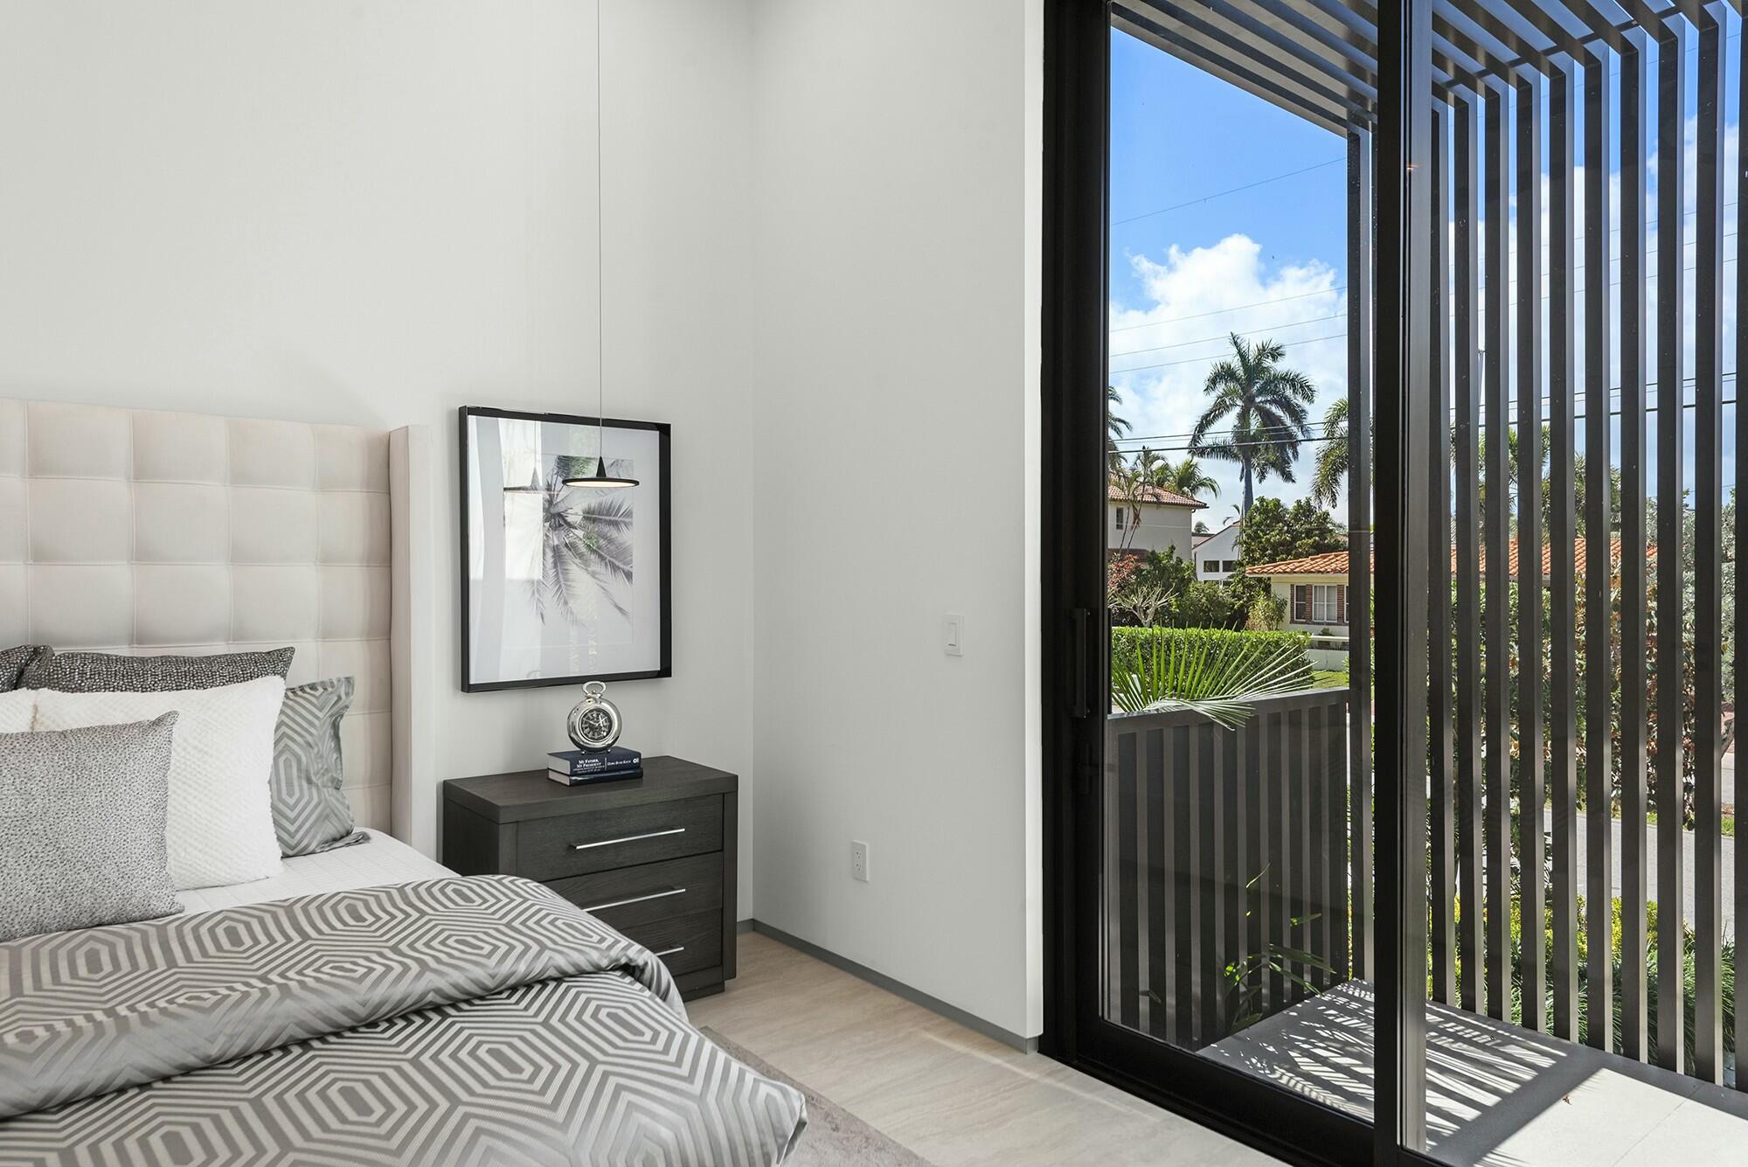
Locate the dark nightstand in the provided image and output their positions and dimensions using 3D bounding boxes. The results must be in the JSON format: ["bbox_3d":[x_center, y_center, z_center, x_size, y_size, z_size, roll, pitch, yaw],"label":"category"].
[{"bbox_3d":[-0.836,0.915,3.352,0.736,0.660,0.449,-1,1,-39],"label":"dark nightstand"}]

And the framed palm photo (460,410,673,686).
[{"bbox_3d":[-0.950,-0.102,3.514,0.673,0.841,0.045,-1,1,-39],"label":"framed palm photo"}]

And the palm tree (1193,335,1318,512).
[{"bbox_3d":[18.319,-4.748,54.000,6.200,14.600,6.200,0,1,19],"label":"palm tree"}]

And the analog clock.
[{"bbox_3d":[-0.850,0.406,3.405,0.158,0.214,0.065,0,1,-30],"label":"analog clock"}]

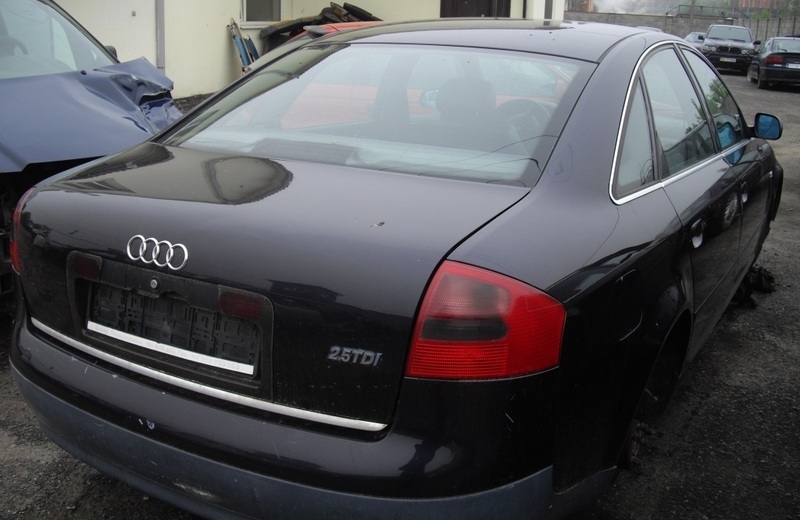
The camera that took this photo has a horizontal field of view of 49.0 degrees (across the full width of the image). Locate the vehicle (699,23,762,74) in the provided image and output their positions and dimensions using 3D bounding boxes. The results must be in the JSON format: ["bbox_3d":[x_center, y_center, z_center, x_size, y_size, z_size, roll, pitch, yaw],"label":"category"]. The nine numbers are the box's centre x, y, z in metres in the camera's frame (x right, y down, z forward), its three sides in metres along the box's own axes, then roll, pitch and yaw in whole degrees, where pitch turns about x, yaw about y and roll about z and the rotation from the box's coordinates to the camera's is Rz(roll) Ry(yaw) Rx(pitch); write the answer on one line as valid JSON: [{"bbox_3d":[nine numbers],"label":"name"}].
[{"bbox_3d":[12.401,-7.937,32.926,1.950,1.700,4.670,7,16,19],"label":"vehicle"}]

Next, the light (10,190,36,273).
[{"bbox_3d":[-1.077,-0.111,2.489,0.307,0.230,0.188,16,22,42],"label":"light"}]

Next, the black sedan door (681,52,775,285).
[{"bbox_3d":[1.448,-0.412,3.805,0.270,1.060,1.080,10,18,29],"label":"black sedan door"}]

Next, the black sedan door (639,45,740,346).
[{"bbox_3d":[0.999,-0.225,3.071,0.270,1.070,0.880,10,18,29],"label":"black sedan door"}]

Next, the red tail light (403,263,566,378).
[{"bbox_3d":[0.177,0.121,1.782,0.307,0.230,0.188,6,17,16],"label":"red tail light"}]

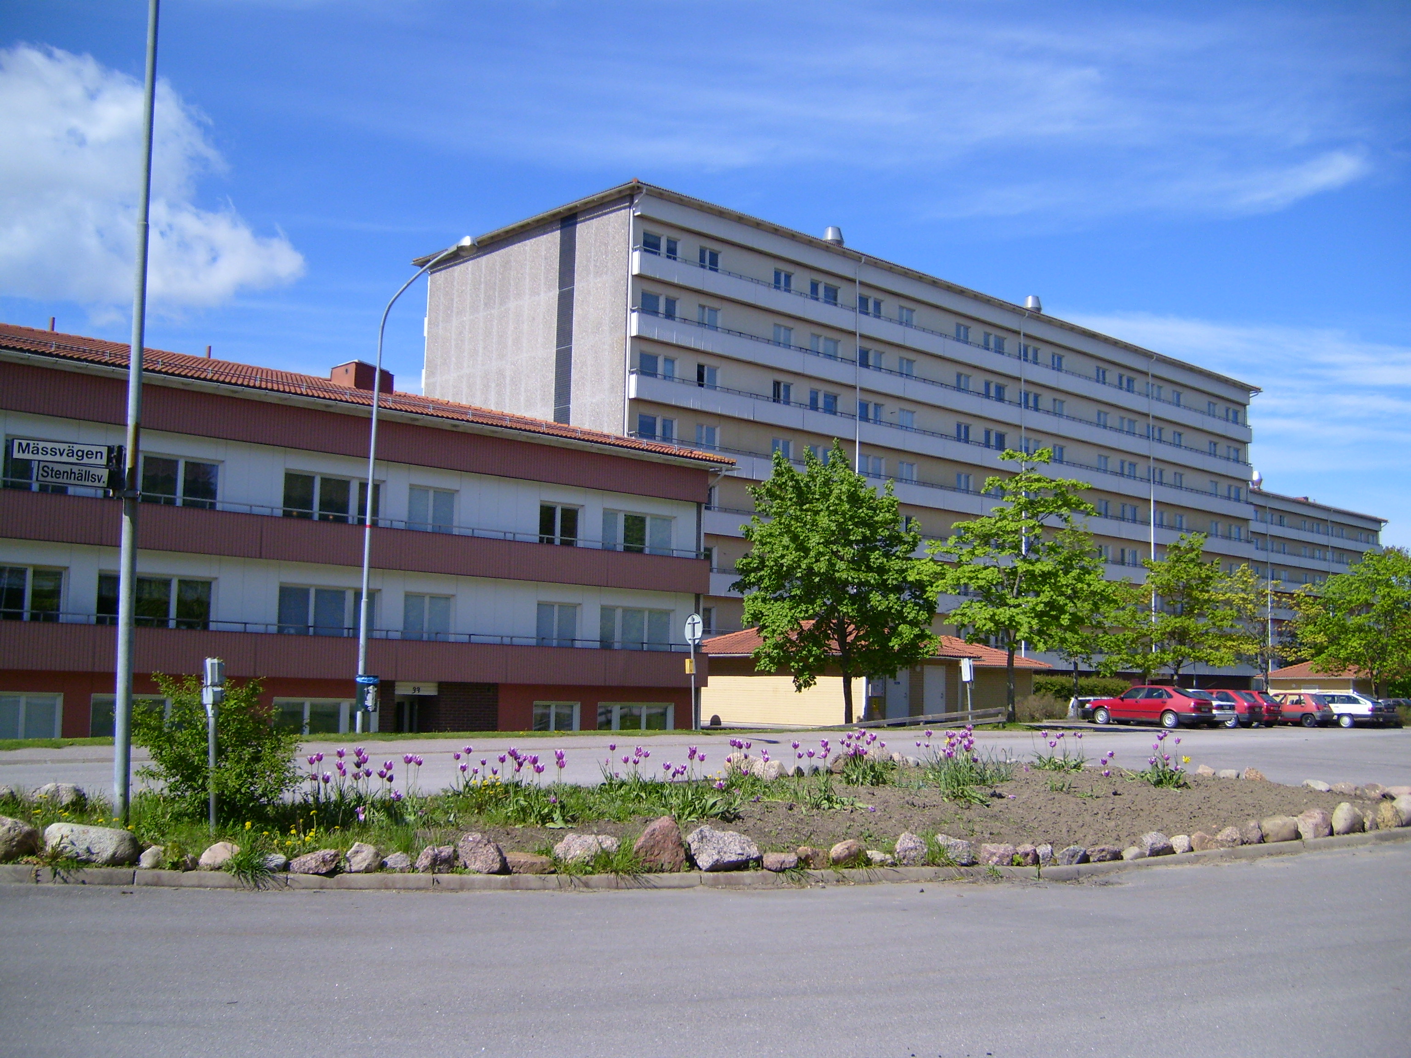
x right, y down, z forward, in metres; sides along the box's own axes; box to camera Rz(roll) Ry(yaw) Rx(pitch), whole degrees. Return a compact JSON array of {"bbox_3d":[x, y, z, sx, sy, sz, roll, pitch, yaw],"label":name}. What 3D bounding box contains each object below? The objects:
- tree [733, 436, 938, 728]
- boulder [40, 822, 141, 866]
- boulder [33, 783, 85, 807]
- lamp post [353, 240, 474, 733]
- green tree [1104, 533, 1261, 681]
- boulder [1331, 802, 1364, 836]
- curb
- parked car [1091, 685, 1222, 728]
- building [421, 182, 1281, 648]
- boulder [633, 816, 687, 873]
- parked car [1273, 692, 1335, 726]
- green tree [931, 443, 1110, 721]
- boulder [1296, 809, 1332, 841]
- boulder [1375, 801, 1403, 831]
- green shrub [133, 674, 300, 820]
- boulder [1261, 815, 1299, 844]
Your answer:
[{"bbox_3d":[4.360,1.742,48.012,6.946,9.573,6.598,1,-6,6],"label":"tree"},{"bbox_3d":[-4.382,2.239,10.208,0.670,0.300,0.420,2,-6,-2],"label":"boulder"},{"bbox_3d":[-6.214,2.561,13.724,0.500,0.280,0.380,3,-6,-11],"label":"boulder"},{"bbox_3d":[-4.742,-0.652,23.202,0.300,7.950,2.800,7,-8,-43],"label":"lamp post"},{"bbox_3d":[20.701,4.267,61.949,6.600,8.151,6.500,-1,-6,18],"label":"green tree"},{"bbox_3d":[6.563,2.954,14.590,0.340,0.350,0.320,7,-8,-41],"label":"boulder"},{"bbox_3d":[1.730,2.771,11.920,13.800,0.140,2.000,4,-7,-24],"label":"curb"},{"bbox_3d":[15.957,6.425,51.548,4.640,1.430,1.720,-4,-8,40],"label":"parked car"},{"bbox_3d":[11.860,-0.890,87.687,57.400,23.500,18.300,7,-8,-42],"label":"building"},{"bbox_3d":[-0.332,2.313,10.554,0.390,0.430,0.300,3,-6,-14],"label":"boulder"},{"bbox_3d":[24.134,7.482,59.199,3.600,1.390,1.600,-4,-8,42],"label":"parked car"},{"bbox_3d":[11.443,2.033,52.610,6.500,10.081,6.400,0,-6,12],"label":"green tree"},{"bbox_3d":[5.944,2.891,13.936,0.360,0.320,0.340,-1,-7,23],"label":"boulder"},{"bbox_3d":[7.236,3.035,15.080,0.310,0.310,0.300,-2,-7,25],"label":"boulder"},{"bbox_3d":[-4.124,1.850,12.062,1.420,1.270,1.350,3,-6,-18],"label":"green shrub"},{"bbox_3d":[5.529,2.877,13.727,0.390,0.270,0.320,7,-8,-41],"label":"boulder"}]

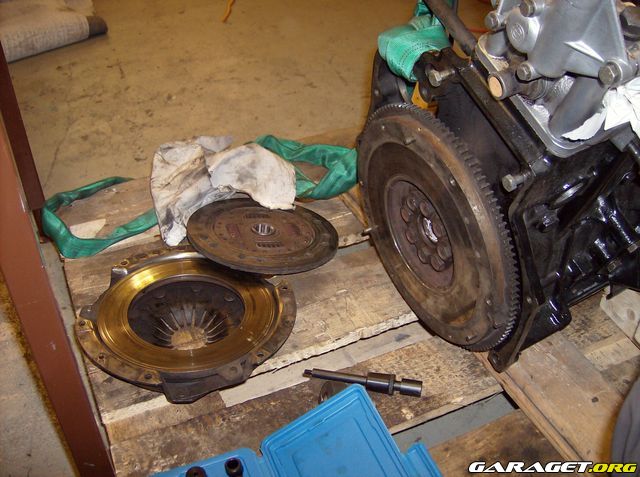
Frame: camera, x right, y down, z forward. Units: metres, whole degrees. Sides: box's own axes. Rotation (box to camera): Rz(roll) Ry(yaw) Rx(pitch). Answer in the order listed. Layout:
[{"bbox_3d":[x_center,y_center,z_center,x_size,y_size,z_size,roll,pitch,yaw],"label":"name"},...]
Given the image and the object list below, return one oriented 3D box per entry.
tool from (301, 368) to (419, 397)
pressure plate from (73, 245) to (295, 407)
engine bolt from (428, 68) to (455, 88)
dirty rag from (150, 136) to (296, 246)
[{"bbox_3d":[0.049,0.162,0.762,0.136,0.021,0.021,6,36,7],"label":"tool"},{"bbox_3d":[-0.161,0.093,0.822,0.266,0.045,0.266,2,36,-1],"label":"pressure plate"},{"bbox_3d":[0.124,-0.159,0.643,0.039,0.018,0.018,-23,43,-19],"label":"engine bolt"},{"bbox_3d":[-0.144,-0.074,1.015,0.214,0.090,0.180,3,36,0],"label":"dirty rag"}]

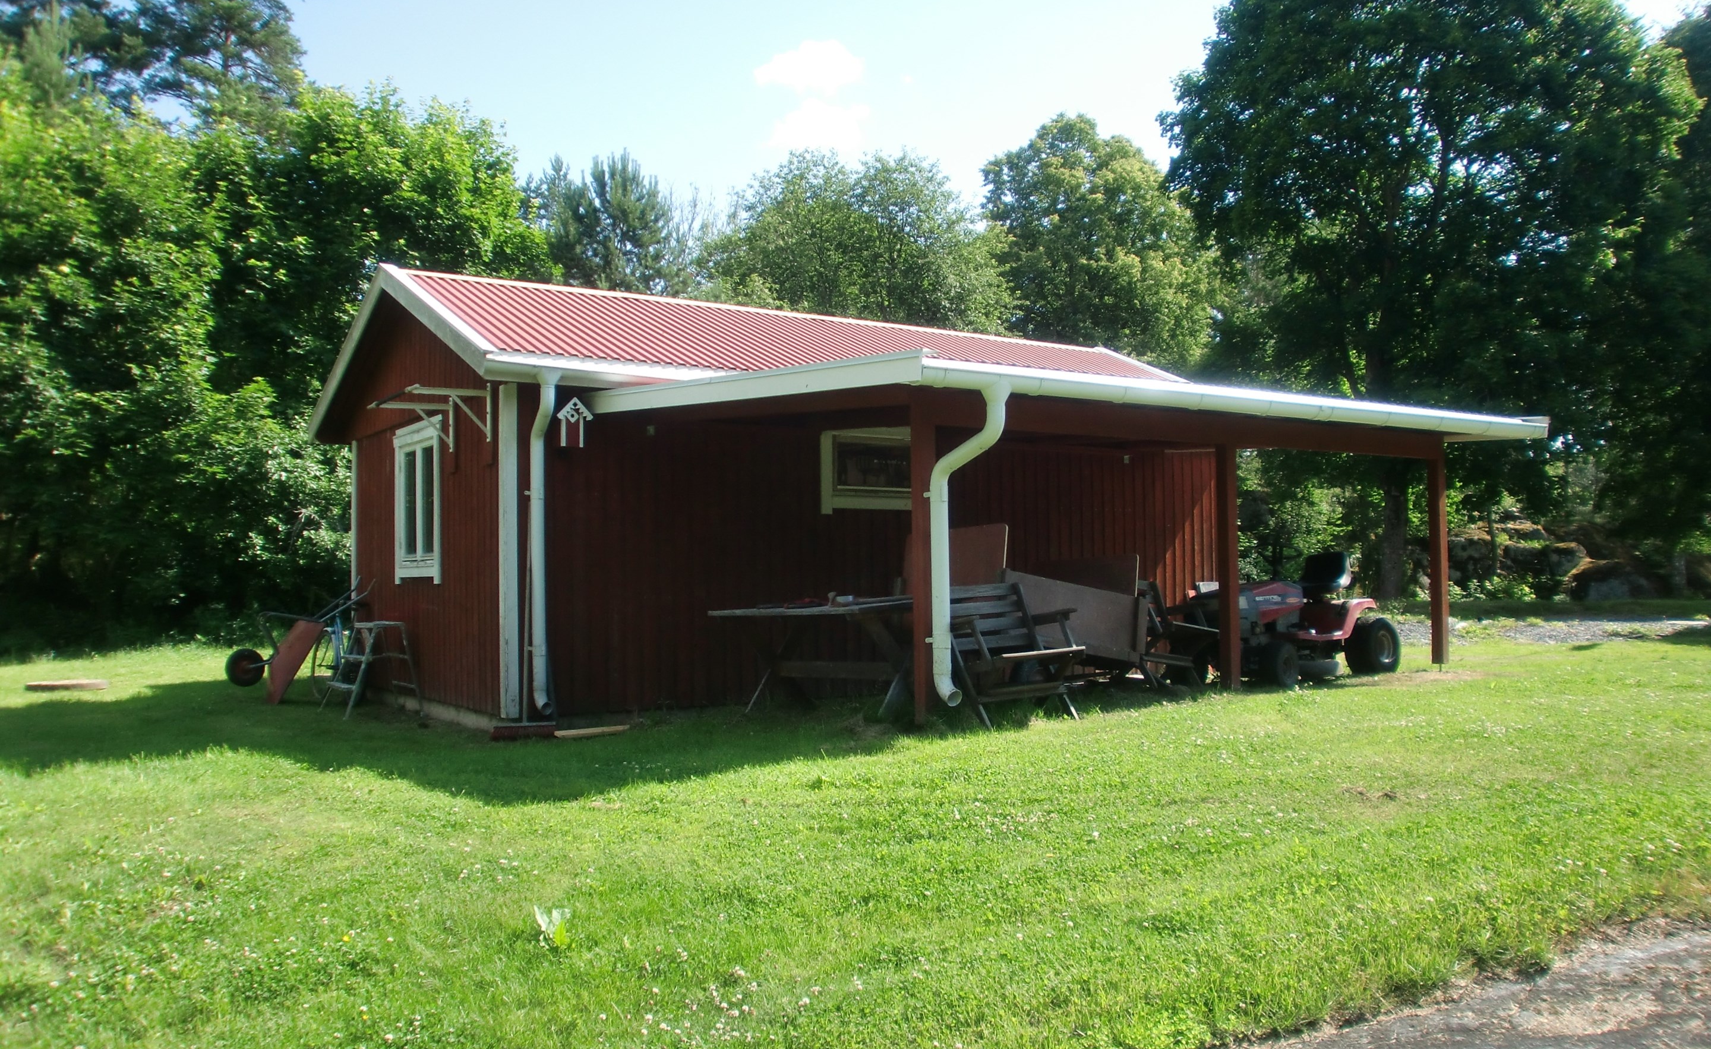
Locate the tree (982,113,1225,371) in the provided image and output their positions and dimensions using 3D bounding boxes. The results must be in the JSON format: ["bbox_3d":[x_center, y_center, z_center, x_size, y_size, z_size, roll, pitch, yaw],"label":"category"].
[{"bbox_3d":[7.312,-4.984,37.000,7.130,13.701,6.774,-1,-2,11],"label":"tree"}]

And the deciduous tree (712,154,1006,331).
[{"bbox_3d":[0.124,-4.032,34.000,7.753,11.777,7.365,-1,-2,0],"label":"deciduous tree"}]

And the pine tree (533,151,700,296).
[{"bbox_3d":[-5.570,-3.542,30.000,3.814,10.360,3.623,-1,-2,-10],"label":"pine tree"}]

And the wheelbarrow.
[{"bbox_3d":[-5.392,0.969,12.374,0.683,1.465,0.644,38,-23,-28],"label":"wheelbarrow"}]

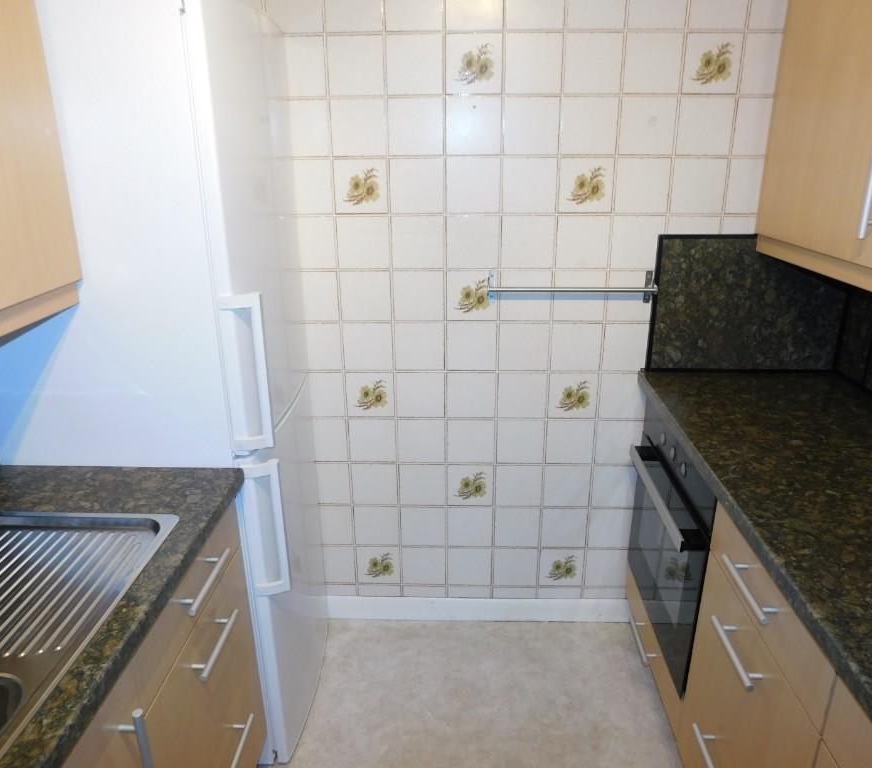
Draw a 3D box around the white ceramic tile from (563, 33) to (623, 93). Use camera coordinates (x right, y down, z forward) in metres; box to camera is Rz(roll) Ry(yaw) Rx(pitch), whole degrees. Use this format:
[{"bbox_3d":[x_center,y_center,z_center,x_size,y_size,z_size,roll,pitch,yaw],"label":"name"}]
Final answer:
[{"bbox_3d":[0.404,-0.824,1.750,0.150,0.150,0.009,0,20,2],"label":"white ceramic tile"}]

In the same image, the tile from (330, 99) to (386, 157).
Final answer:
[{"bbox_3d":[-0.204,-0.683,1.813,0.150,0.150,0.010,0,20,1],"label":"tile"}]

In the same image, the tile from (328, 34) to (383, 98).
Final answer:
[{"bbox_3d":[-0.203,-0.825,1.768,0.150,0.150,0.009,0,20,2],"label":"tile"}]

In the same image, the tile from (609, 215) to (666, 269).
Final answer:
[{"bbox_3d":[0.560,-0.394,1.897,0.150,0.150,0.009,0,20,2],"label":"tile"}]

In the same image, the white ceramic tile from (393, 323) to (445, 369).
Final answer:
[{"bbox_3d":[-0.047,-0.110,2.033,0.150,0.150,0.009,0,20,2],"label":"white ceramic tile"}]

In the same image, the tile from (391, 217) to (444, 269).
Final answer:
[{"bbox_3d":[-0.048,-0.395,1.915,0.150,0.150,0.010,0,20,1],"label":"tile"}]

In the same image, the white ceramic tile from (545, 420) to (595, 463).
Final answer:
[{"bbox_3d":[0.413,0.178,2.104,0.150,0.150,0.010,0,19,2],"label":"white ceramic tile"}]

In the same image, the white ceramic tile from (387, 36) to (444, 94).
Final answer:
[{"bbox_3d":[-0.052,-0.825,1.763,0.150,0.150,0.009,0,20,2],"label":"white ceramic tile"}]

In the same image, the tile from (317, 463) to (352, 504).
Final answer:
[{"bbox_3d":[-0.350,0.323,2.200,0.150,0.150,0.009,0,20,2],"label":"tile"}]

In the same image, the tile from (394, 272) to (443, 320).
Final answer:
[{"bbox_3d":[-0.048,-0.255,1.980,0.150,0.150,0.009,0,20,2],"label":"tile"}]

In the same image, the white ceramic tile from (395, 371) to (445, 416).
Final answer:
[{"bbox_3d":[-0.044,0.035,2.068,0.150,0.150,0.009,0,20,2],"label":"white ceramic tile"}]

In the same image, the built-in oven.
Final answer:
[{"bbox_3d":[0.863,0.407,1.859,0.600,0.595,0.595,0,20,2],"label":"built-in oven"}]

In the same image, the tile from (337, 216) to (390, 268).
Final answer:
[{"bbox_3d":[-0.204,-0.401,1.933,0.151,0.150,0.009,0,19,1],"label":"tile"}]

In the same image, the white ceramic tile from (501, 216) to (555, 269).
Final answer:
[{"bbox_3d":[0.259,-0.400,1.924,0.151,0.150,0.009,0,19,1],"label":"white ceramic tile"}]

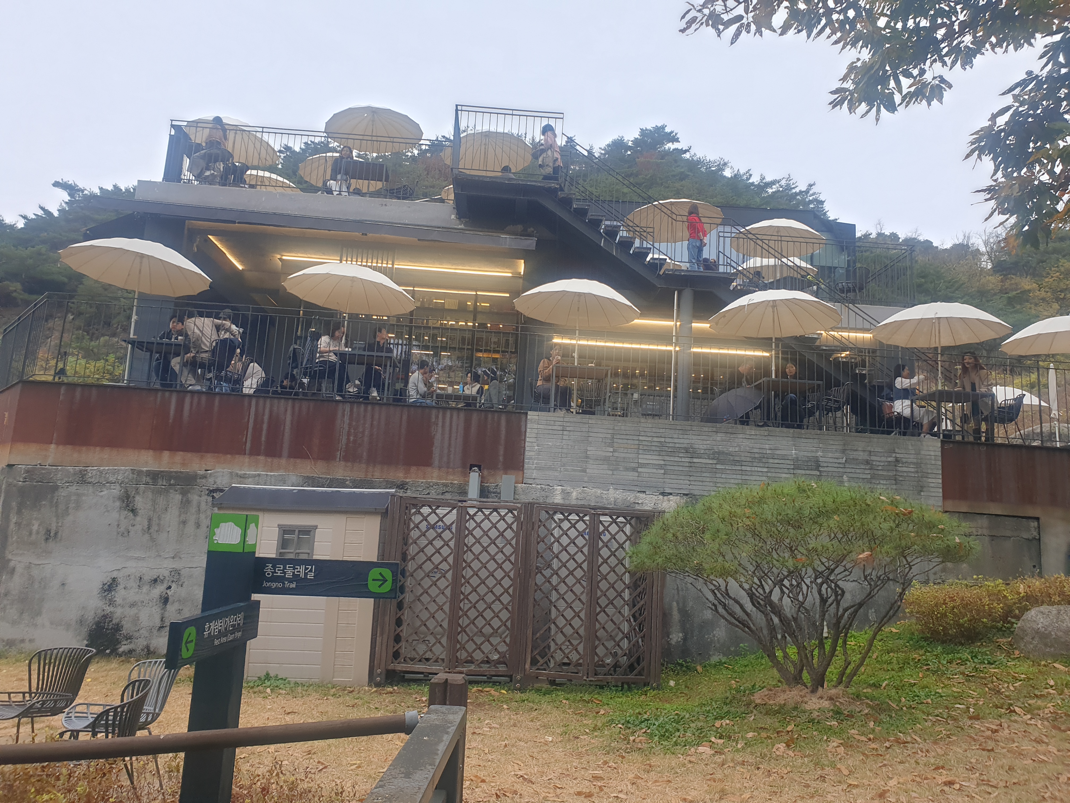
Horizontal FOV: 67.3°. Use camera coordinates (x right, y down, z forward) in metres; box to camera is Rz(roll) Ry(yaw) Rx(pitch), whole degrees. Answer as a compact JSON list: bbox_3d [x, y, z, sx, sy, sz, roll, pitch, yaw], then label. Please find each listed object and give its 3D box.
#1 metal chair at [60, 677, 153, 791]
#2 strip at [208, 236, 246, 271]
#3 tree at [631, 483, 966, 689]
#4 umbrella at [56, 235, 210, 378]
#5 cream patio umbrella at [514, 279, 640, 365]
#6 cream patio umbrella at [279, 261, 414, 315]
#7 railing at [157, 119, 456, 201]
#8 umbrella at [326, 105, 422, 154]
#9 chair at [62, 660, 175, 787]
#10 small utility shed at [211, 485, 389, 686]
[{"bbox_3d":[-2.389,1.951,4.260,0.580,0.780,0.580,6,-10,-16],"label":"metal chair"},{"bbox_3d":[-5.478,-2.621,14.288,0.050,0.050,1.672,3,-10,0],"label":"strip"},{"bbox_3d":[2.469,1.728,7.672,3.150,2.030,2.800,4,-10,-2],"label":"tree"},{"bbox_3d":[-5.390,-1.165,10.671,1.825,2.146,1.825,4,-10,-2],"label":"umbrella"},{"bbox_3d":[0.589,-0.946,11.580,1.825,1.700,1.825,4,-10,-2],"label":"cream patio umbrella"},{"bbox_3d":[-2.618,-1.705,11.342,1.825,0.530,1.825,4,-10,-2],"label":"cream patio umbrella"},{"bbox_3d":[-3.821,-4.088,13.756,4.800,1.100,0.100,4,-10,-2],"label":"railing"},{"bbox_3d":[-3.017,-5.254,15.152,1.825,0.530,1.825,4,-10,-2],"label":"umbrella"},{"bbox_3d":[-2.525,2.018,4.883,0.580,0.780,0.580,-5,-13,41],"label":"chair"},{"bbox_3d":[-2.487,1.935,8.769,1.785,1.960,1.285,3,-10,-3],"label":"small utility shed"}]

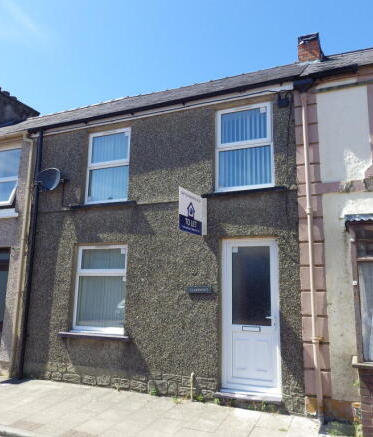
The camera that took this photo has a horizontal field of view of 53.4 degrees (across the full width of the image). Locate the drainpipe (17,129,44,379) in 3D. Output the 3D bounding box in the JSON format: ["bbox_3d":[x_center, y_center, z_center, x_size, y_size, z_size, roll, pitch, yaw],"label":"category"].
[{"bbox_3d":[-2.816,0.535,6.757,0.080,4.518,0.085,-3,-11,23],"label":"drainpipe"}]

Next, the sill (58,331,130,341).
[{"bbox_3d":[-1.473,1.920,5.998,1.343,0.060,0.180,-3,-11,23],"label":"sill"}]

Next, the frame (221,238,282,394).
[{"bbox_3d":[0.913,1.325,5.217,0.860,2.099,0.080,-3,-11,23],"label":"frame"}]

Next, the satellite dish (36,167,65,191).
[{"bbox_3d":[-2.455,-0.686,6.599,0.500,0.430,0.320,-2,-11,18],"label":"satellite dish"}]

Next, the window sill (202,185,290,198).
[{"bbox_3d":[0.846,-0.385,5.428,1.246,0.060,0.180,-3,-11,23],"label":"window sill"}]

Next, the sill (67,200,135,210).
[{"bbox_3d":[-1.409,-0.214,6.376,1.342,0.060,0.180,-3,-11,23],"label":"sill"}]

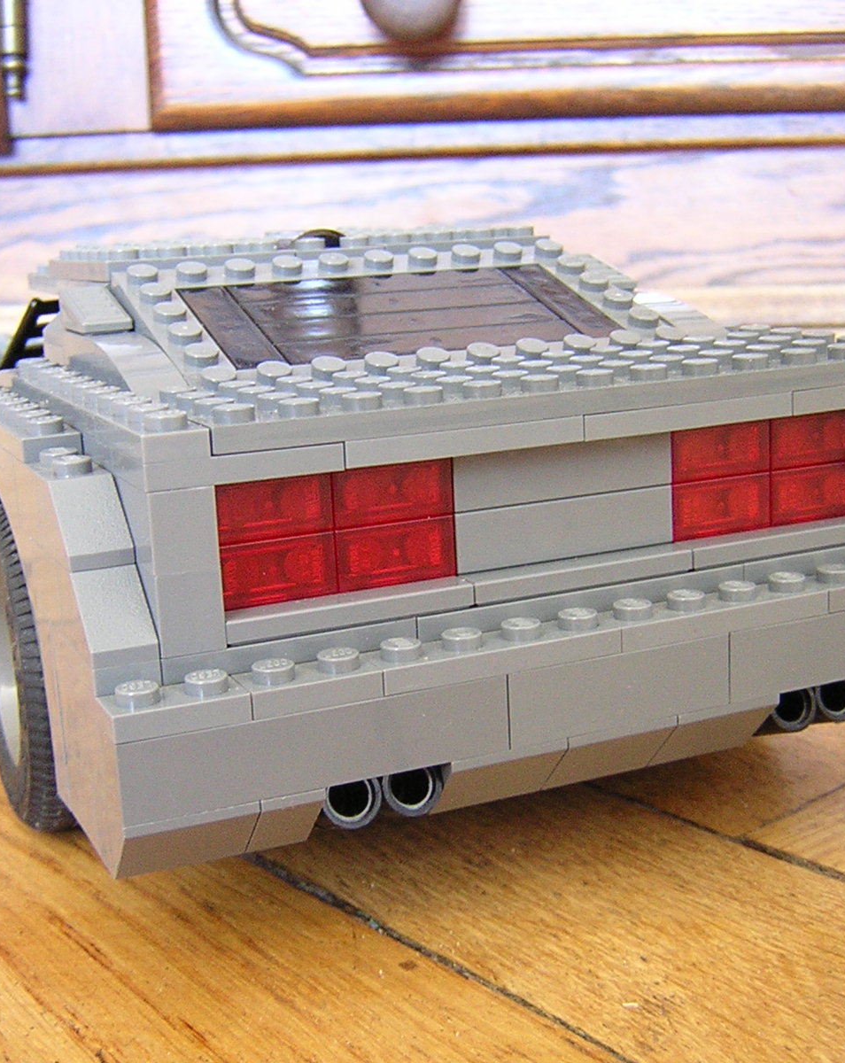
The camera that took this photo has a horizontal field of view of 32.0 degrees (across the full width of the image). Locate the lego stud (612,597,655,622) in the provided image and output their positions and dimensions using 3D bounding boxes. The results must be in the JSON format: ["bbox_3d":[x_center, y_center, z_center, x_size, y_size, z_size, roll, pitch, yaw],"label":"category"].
[{"bbox_3d":[0.027,0.010,0.188,0.005,0.002,0.005,-3,12,1],"label":"lego stud"}]

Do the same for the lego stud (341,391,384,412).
[{"bbox_3d":[-0.007,-0.016,0.176,0.005,0.002,0.005,-3,12,1],"label":"lego stud"}]

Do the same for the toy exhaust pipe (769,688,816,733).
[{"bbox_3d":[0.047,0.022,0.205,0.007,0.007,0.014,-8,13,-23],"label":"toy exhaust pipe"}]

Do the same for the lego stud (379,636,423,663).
[{"bbox_3d":[-0.003,0.014,0.175,0.005,0.002,0.005,-3,12,1],"label":"lego stud"}]

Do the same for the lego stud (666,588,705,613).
[{"bbox_3d":[0.034,0.009,0.191,0.005,0.002,0.005,-3,12,1],"label":"lego stud"}]

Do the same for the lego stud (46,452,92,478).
[{"bbox_3d":[-0.042,-0.008,0.178,0.005,0.002,0.005,-8,13,-23],"label":"lego stud"}]

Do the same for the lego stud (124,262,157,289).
[{"bbox_3d":[-0.044,-0.040,0.230,0.005,0.002,0.005,-8,32,-23],"label":"lego stud"}]

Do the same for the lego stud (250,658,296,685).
[{"bbox_3d":[-0.017,0.016,0.168,0.005,0.002,0.005,-3,12,1],"label":"lego stud"}]

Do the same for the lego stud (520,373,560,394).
[{"bbox_3d":[0.015,-0.019,0.186,0.005,0.002,0.005,-3,12,1],"label":"lego stud"}]

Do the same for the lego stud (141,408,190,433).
[{"bbox_3d":[-0.029,-0.012,0.168,0.005,0.002,0.005,-8,13,-22],"label":"lego stud"}]

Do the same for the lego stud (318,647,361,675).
[{"bbox_3d":[-0.010,0.015,0.172,0.005,0.002,0.005,-3,12,1],"label":"lego stud"}]

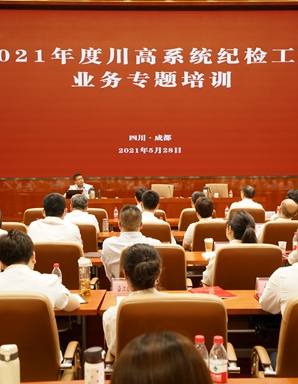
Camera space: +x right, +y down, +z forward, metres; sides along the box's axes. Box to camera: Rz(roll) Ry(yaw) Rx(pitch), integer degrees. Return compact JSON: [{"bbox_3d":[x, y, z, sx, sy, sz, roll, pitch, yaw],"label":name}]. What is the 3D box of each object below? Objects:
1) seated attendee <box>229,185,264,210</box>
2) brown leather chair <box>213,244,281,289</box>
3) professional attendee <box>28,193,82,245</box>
[{"bbox_3d":[1.215,0.535,7.100,0.480,1.250,0.700,0,3,-2],"label":"seated attendee"},{"bbox_3d":[0.666,0.821,4.050,0.600,0.970,0.620,0,3,-1],"label":"brown leather chair"},{"bbox_3d":[-0.705,0.665,4.310,0.500,1.280,0.720,0,3,-1],"label":"professional attendee"}]

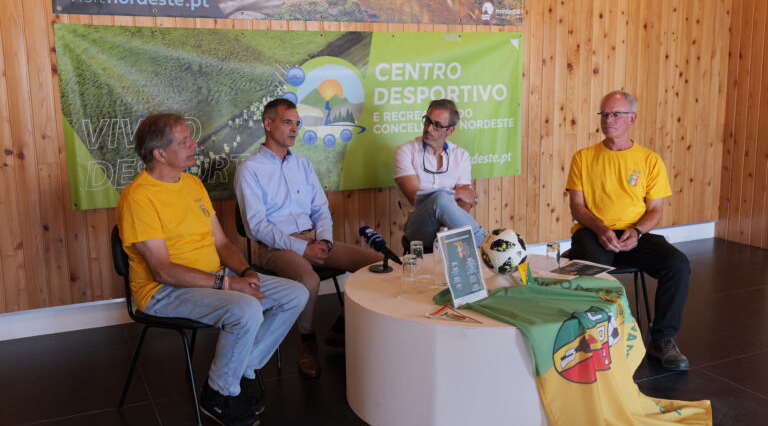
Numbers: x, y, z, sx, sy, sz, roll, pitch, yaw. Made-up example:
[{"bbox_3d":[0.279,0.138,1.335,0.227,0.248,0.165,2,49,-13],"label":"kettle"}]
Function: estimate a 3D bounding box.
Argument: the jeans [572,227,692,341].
[{"bbox_3d":[1.187,0.332,3.762,0.540,0.530,0.620,1,10,8],"label":"jeans"}]

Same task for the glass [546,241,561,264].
[{"bbox_3d":[0.812,0.197,3.571,0.064,0.095,0.064,-1,10,0],"label":"glass"}]

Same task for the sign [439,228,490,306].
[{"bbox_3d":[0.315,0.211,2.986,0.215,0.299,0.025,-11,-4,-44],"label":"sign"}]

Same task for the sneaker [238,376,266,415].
[{"bbox_3d":[-0.609,0.771,3.201,0.300,0.118,0.108,9,14,44],"label":"sneaker"}]

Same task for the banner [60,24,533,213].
[{"bbox_3d":[-0.386,-0.643,4.682,3.000,1.000,0.030,-5,11,-24],"label":"banner"}]

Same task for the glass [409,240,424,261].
[{"bbox_3d":[0.162,0.191,3.670,0.067,0.090,0.067,-1,10,0],"label":"glass"}]

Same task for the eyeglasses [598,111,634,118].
[{"bbox_3d":[1.165,-0.491,3.740,0.140,0.042,0.145,7,13,39],"label":"eyeglasses"}]

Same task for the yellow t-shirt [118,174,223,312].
[{"bbox_3d":[-0.901,0.099,3.150,0.330,0.560,0.470,5,11,29],"label":"yellow t-shirt"}]

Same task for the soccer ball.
[{"bbox_3d":[0.554,0.178,3.430,0.214,0.214,0.214,-1,10,0],"label":"soccer ball"}]

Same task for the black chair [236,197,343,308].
[{"bbox_3d":[-0.482,0.319,3.808,0.470,0.810,0.560,-8,12,-36],"label":"black chair"}]

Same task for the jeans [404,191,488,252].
[{"bbox_3d":[0.341,0.202,4.204,0.470,0.660,0.600,-2,10,-5],"label":"jeans"}]

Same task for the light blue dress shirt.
[{"bbox_3d":[-0.497,-0.062,3.730,0.420,0.540,0.480,8,13,41],"label":"light blue dress shirt"}]

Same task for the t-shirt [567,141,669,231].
[{"bbox_3d":[1.205,-0.125,3.820,0.520,0.500,0.300,4,11,26],"label":"t-shirt"}]

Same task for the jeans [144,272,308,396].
[{"bbox_3d":[-0.676,0.505,3.081,0.620,0.530,0.450,4,11,27],"label":"jeans"}]

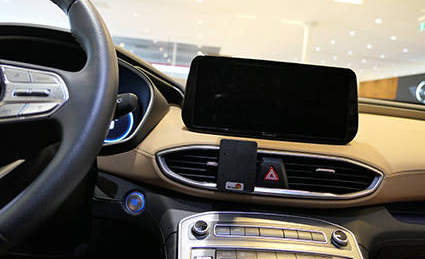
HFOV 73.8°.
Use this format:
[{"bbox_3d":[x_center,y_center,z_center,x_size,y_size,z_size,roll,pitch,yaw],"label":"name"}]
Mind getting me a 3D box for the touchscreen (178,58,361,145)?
[{"bbox_3d":[0.098,-0.048,0.480,0.289,0.128,0.030,5,-5,-1],"label":"touchscreen"}]

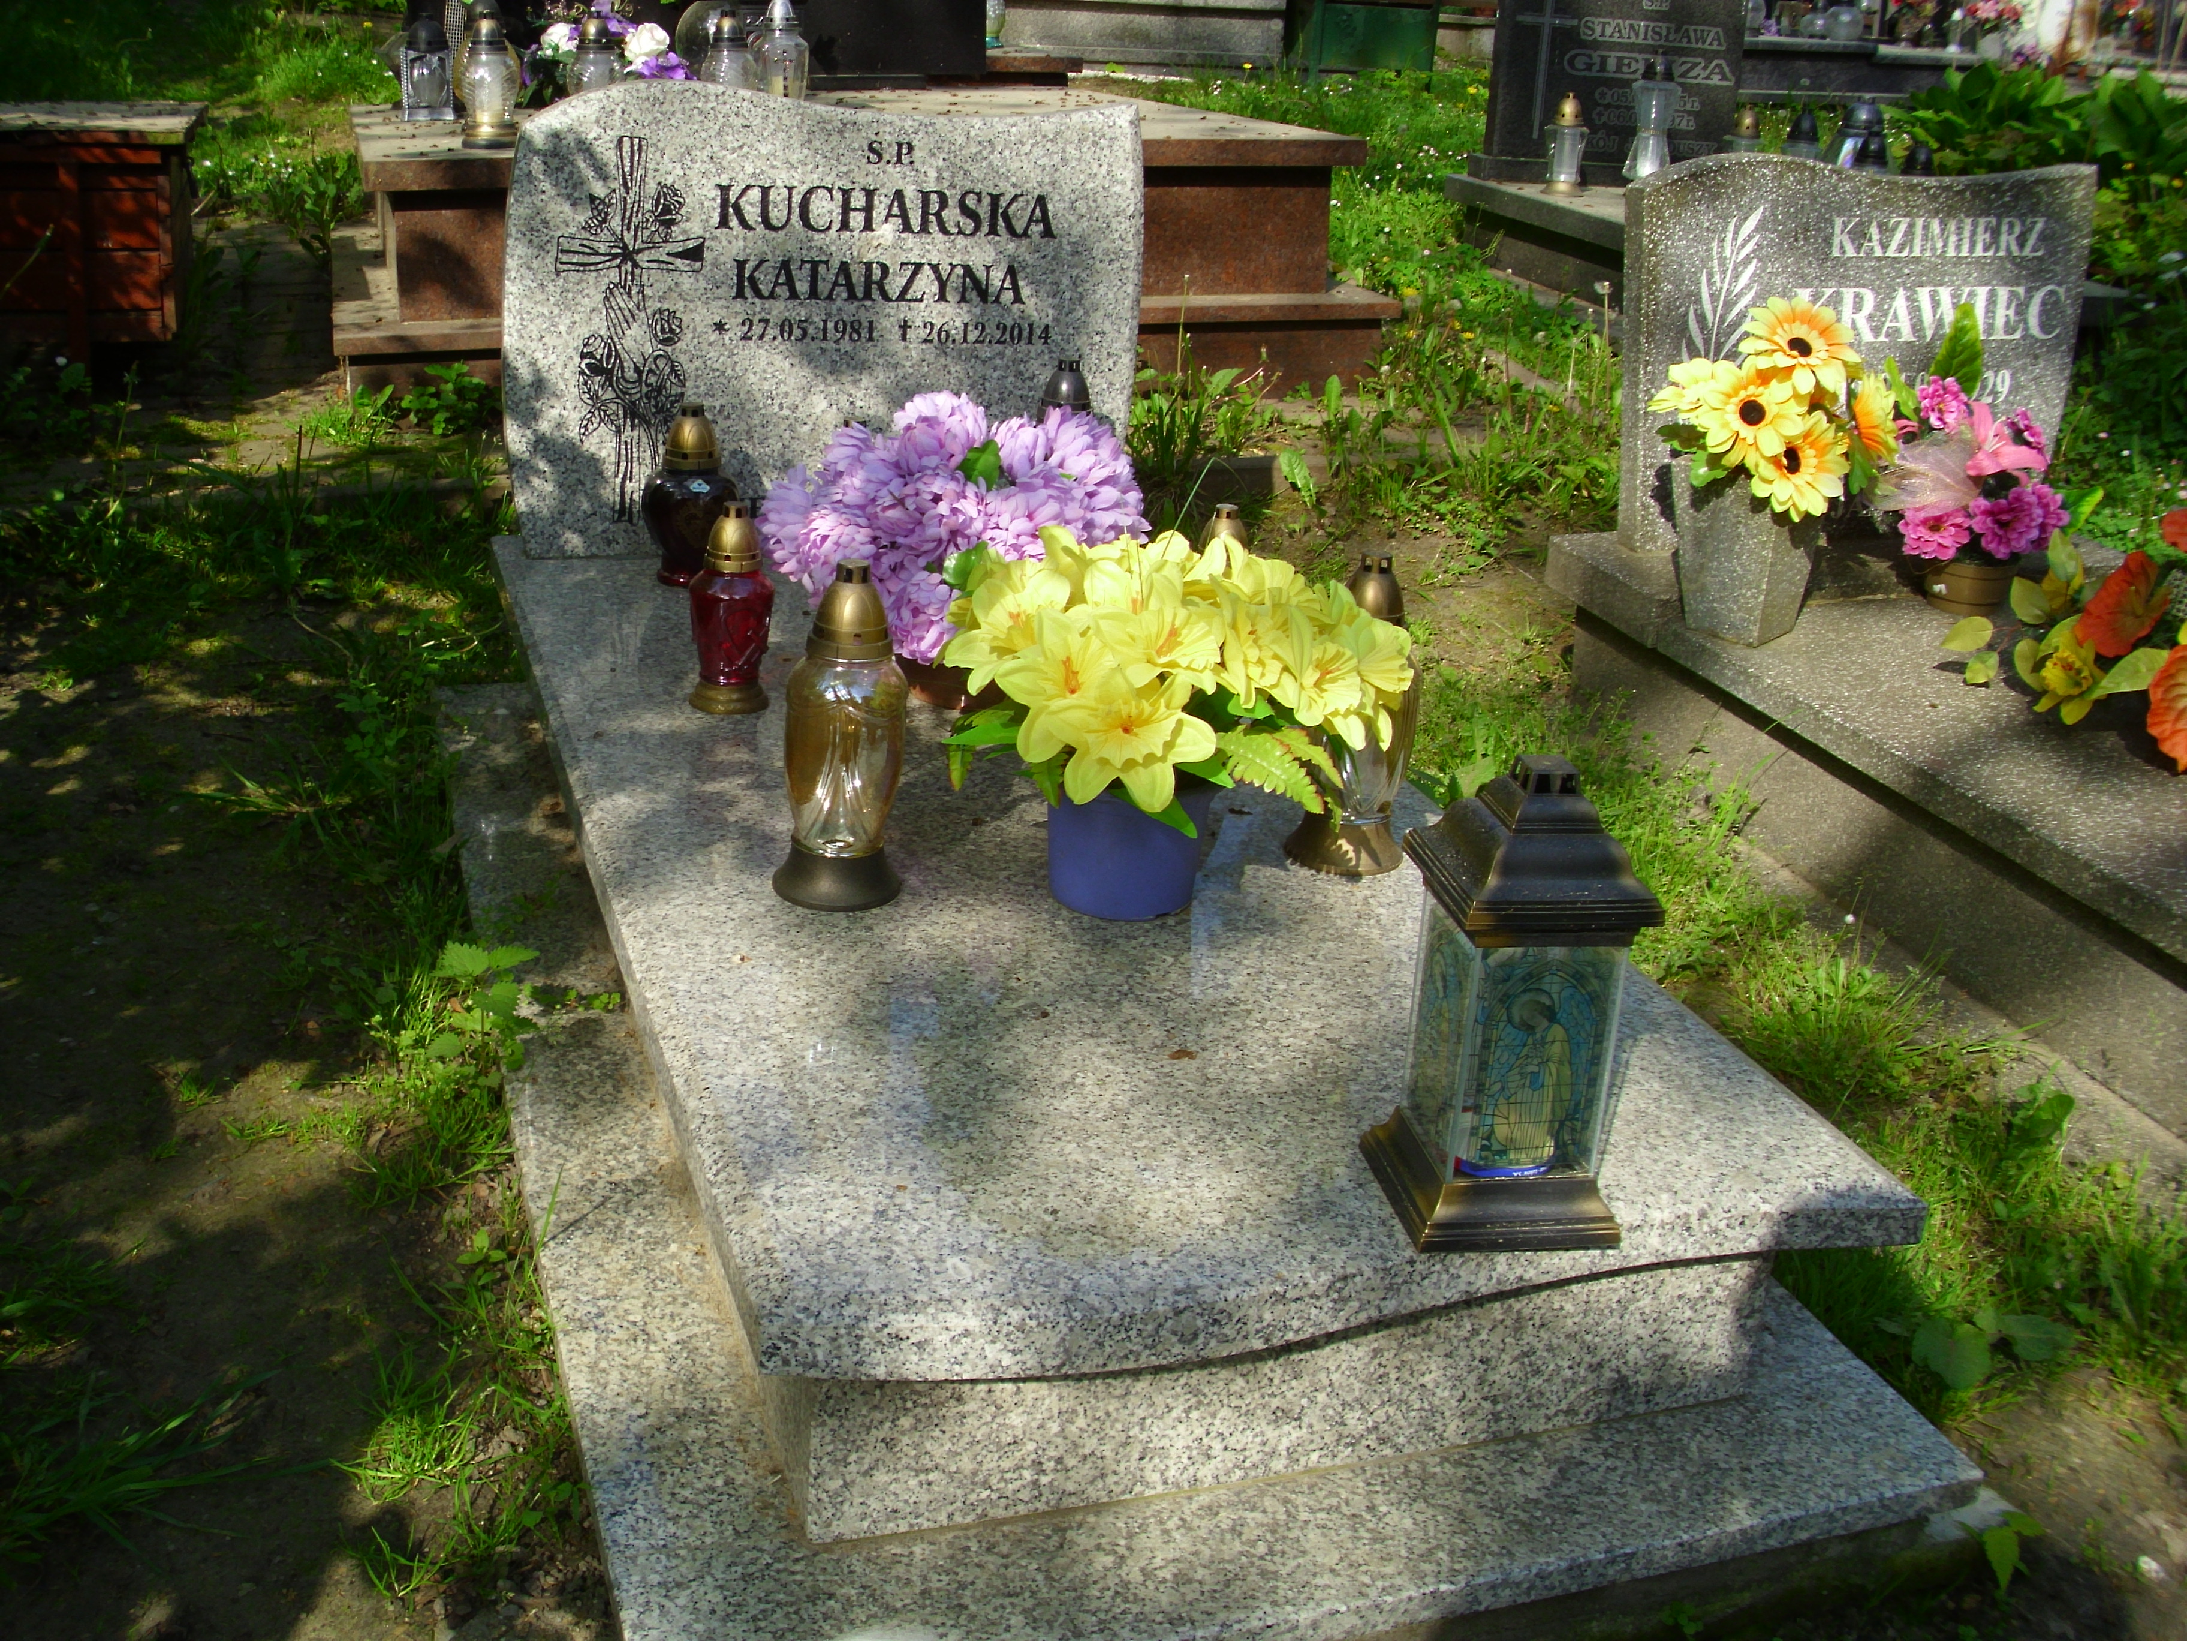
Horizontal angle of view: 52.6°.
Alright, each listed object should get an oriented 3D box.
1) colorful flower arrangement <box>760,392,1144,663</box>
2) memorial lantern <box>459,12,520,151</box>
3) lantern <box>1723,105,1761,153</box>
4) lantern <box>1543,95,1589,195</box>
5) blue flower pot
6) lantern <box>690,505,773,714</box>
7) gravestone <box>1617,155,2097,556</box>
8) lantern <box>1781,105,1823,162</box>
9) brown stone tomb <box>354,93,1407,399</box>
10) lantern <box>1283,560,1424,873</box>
[{"bbox_3d":[-0.160,-0.332,2.488,0.405,0.260,0.330,-3,22,-19],"label":"colorful flower arrangement"},{"bbox_3d":[-1.233,-1.502,4.500,0.120,0.263,0.120,-6,22,-18],"label":"memorial lantern"},{"bbox_3d":[1.723,-1.778,5.887,0.110,0.250,0.110,-2,22,-13],"label":"lantern"},{"bbox_3d":[1.126,-1.605,5.250,0.100,0.229,0.100,-6,22,-18],"label":"lantern"},{"bbox_3d":[0.029,0.011,1.985,0.155,0.117,0.155,4,21,-1],"label":"blue flower pot"},{"bbox_3d":[-0.392,-0.234,2.403,0.093,0.216,0.093,-3,22,-19],"label":"lantern"},{"bbox_3d":[1.171,-0.722,3.413,0.730,0.590,0.086,-4,22,-13],"label":"gravestone"},{"bbox_3d":[1.639,-1.524,5.100,0.097,0.231,0.097,-6,22,-18],"label":"lantern"},{"bbox_3d":[-0.675,-1.451,5.426,2.280,0.520,1.880,-6,22,-17],"label":"brown stone tomb"},{"bbox_3d":[0.236,-0.099,1.973,0.107,0.279,0.107,3,20,-1],"label":"lantern"}]

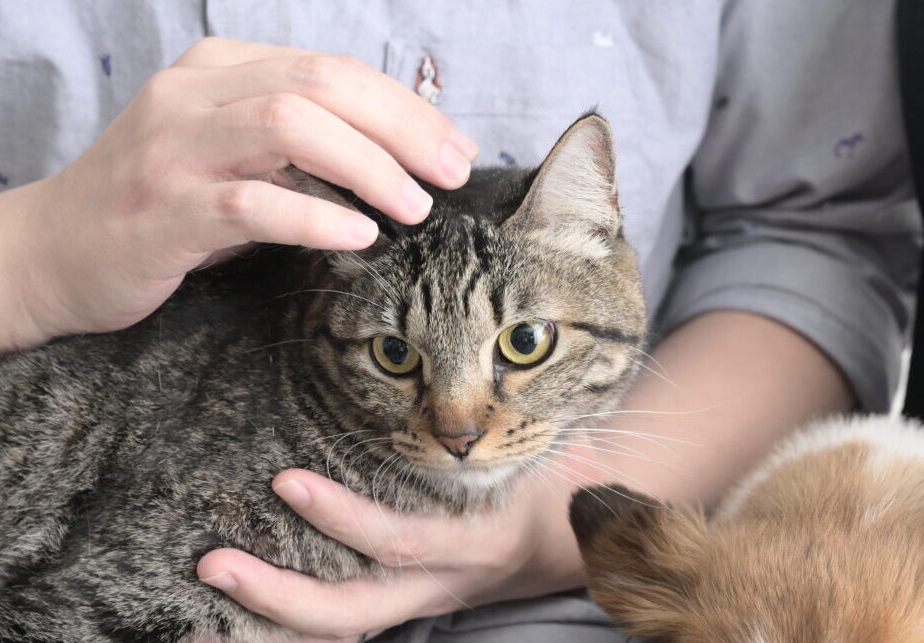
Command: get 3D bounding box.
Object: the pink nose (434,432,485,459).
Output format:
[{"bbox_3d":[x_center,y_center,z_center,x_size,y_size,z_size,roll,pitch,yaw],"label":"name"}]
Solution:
[{"bbox_3d":[-0.001,0.037,0.572,0.015,0.009,0.009,6,12,5],"label":"pink nose"}]

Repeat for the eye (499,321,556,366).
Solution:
[{"bbox_3d":[0.020,0.007,0.590,0.018,0.014,0.009,5,8,-2],"label":"eye"}]

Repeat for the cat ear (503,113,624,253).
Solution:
[{"bbox_3d":[0.034,-0.045,0.622,0.037,0.047,0.026,6,5,-8],"label":"cat ear"}]

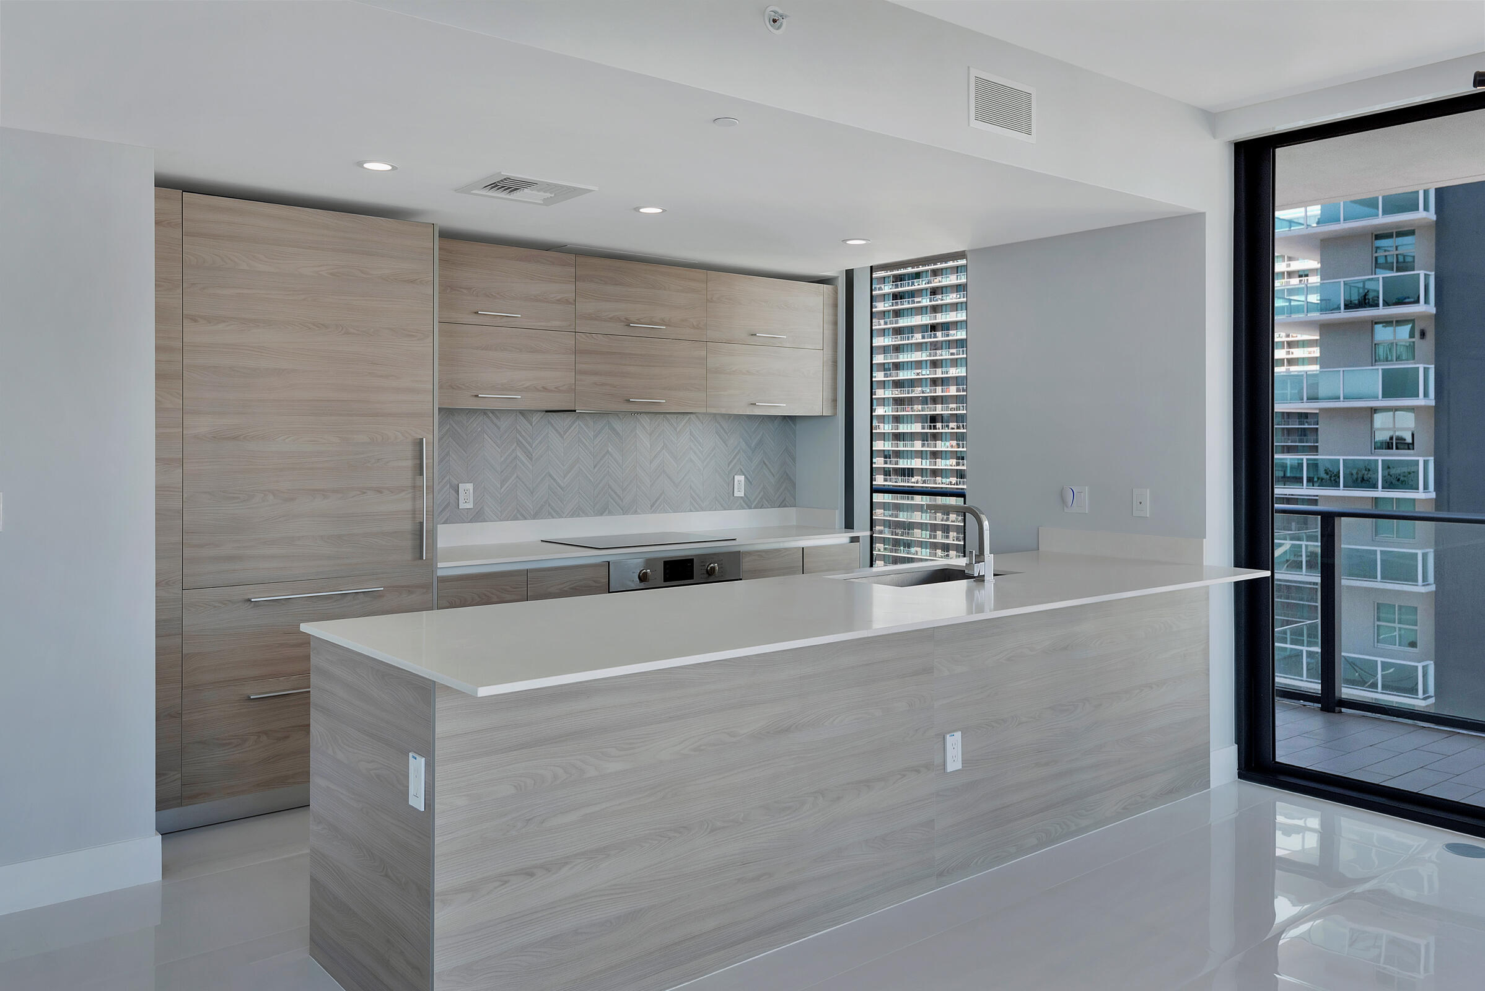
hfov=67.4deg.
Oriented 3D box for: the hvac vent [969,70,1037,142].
[{"bbox_3d":[0.848,-1.260,3.605,0.335,0.186,0.020,-2,2,-38],"label":"hvac vent"}]

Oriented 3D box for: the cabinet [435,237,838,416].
[{"bbox_3d":[-0.551,-0.788,5.688,2.477,0.738,0.360,-2,2,-38],"label":"cabinet"}]

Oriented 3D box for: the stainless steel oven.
[{"bbox_3d":[-0.481,0.629,5.487,0.765,0.700,0.586,-2,2,-38],"label":"stainless steel oven"}]

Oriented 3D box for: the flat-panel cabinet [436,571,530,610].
[{"bbox_3d":[-1.263,0.684,4.885,0.397,0.750,0.596,-2,2,-38],"label":"flat-panel cabinet"}]

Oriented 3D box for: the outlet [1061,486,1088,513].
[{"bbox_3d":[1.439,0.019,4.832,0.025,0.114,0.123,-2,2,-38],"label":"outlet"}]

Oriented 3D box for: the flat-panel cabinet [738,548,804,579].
[{"bbox_3d":[-0.030,0.636,5.864,0.408,0.750,0.596,-2,2,-38],"label":"flat-panel cabinet"}]

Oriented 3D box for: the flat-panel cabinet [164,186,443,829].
[{"bbox_3d":[-1.843,0.019,4.462,1.037,2.240,0.645,-2,2,-38],"label":"flat-panel cabinet"}]

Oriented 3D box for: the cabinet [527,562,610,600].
[{"bbox_3d":[-0.948,0.671,5.135,0.404,0.750,0.596,-2,2,-38],"label":"cabinet"}]

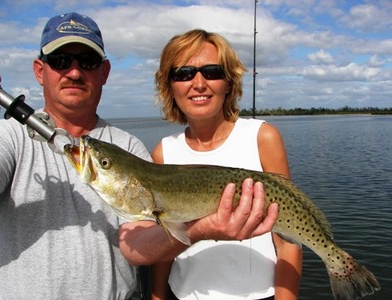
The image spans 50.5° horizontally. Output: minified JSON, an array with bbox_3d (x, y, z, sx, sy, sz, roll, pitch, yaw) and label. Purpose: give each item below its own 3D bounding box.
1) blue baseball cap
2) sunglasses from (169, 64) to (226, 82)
[{"bbox_3d":[-0.322,-0.302,1.080,0.168,0.122,0.265,-2,13,-19],"label":"blue baseball cap"},{"bbox_3d":[0.002,-0.207,1.120,0.142,0.044,0.150,-4,9,-4],"label":"sunglasses"}]

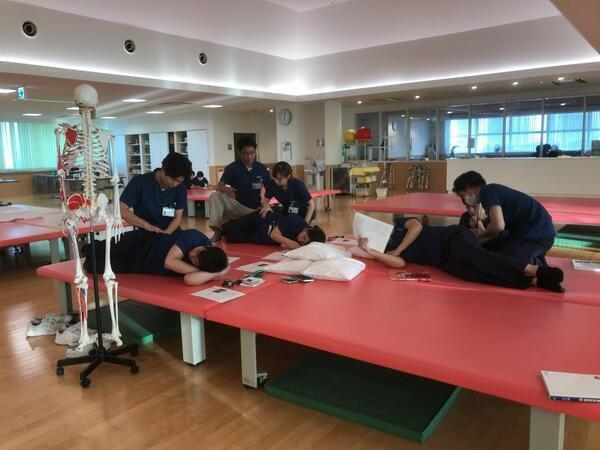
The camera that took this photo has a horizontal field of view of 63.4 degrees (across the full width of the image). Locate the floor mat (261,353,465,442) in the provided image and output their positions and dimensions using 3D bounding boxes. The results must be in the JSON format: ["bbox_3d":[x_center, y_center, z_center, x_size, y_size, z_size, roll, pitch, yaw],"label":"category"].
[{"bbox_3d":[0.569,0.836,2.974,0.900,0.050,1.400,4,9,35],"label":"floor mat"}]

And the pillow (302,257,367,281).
[{"bbox_3d":[0.273,0.299,3.631,0.400,0.100,0.480,2,8,25],"label":"pillow"}]

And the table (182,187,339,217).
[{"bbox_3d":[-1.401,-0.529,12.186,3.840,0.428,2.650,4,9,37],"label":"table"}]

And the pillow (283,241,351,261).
[{"bbox_3d":[0.152,0.222,3.991,0.520,0.130,0.400,1,8,16],"label":"pillow"}]

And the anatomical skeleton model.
[{"bbox_3d":[-1.280,-0.016,2.934,0.430,1.628,0.280,-6,9,-33],"label":"anatomical skeleton model"}]

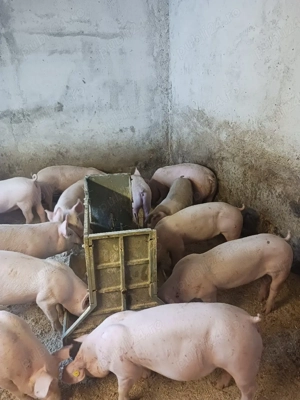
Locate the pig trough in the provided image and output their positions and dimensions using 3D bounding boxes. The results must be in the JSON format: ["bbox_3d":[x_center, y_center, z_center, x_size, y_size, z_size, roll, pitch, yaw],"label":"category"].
[{"bbox_3d":[-0.273,0.338,2.533,0.840,0.765,1.247,-5,21,-9],"label":"pig trough"}]

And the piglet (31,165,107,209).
[{"bbox_3d":[-1.024,-0.177,4.283,1.020,0.500,0.280,1,21,6],"label":"piglet"}]

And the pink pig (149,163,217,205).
[{"bbox_3d":[0.416,-0.193,4.192,0.970,0.540,0.300,4,22,14],"label":"pink pig"}]

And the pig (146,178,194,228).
[{"bbox_3d":[0.212,0.077,3.598,0.250,0.470,0.880,14,26,34],"label":"pig"}]

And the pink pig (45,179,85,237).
[{"bbox_3d":[-0.778,0.115,3.509,0.280,0.500,0.980,2,21,8],"label":"pink pig"}]

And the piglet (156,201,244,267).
[{"bbox_3d":[0.446,0.316,2.867,1.000,0.540,0.300,-9,22,-20],"label":"piglet"}]

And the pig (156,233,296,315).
[{"bbox_3d":[0.541,0.541,2.247,0.980,0.560,0.300,-6,21,-11],"label":"pig"}]

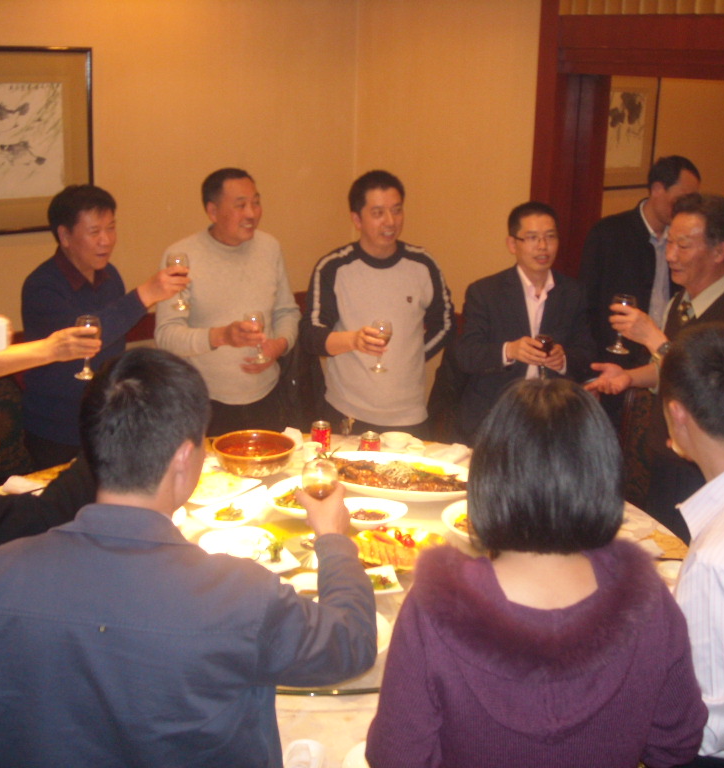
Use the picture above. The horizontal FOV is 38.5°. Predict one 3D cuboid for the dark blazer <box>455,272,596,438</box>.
[{"bbox_3d":[0.563,-0.053,3.728,0.490,0.730,0.360,0,18,-1],"label":"dark blazer"}]

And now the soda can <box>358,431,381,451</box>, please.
[{"bbox_3d":[0.028,0.227,3.438,0.066,0.120,0.066,1,18,0],"label":"soda can"}]

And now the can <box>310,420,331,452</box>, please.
[{"bbox_3d":[-0.139,0.195,3.518,0.066,0.120,0.066,1,18,0],"label":"can"}]

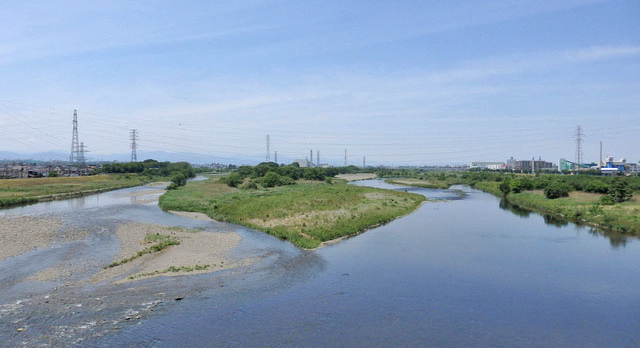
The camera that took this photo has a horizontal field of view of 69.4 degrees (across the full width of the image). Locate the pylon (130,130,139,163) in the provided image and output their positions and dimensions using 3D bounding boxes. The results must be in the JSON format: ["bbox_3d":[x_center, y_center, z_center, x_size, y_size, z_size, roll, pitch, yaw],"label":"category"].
[{"bbox_3d":[-192.640,-28.040,480.000,8.800,38.000,7.000,0,1,0],"label":"pylon"}]

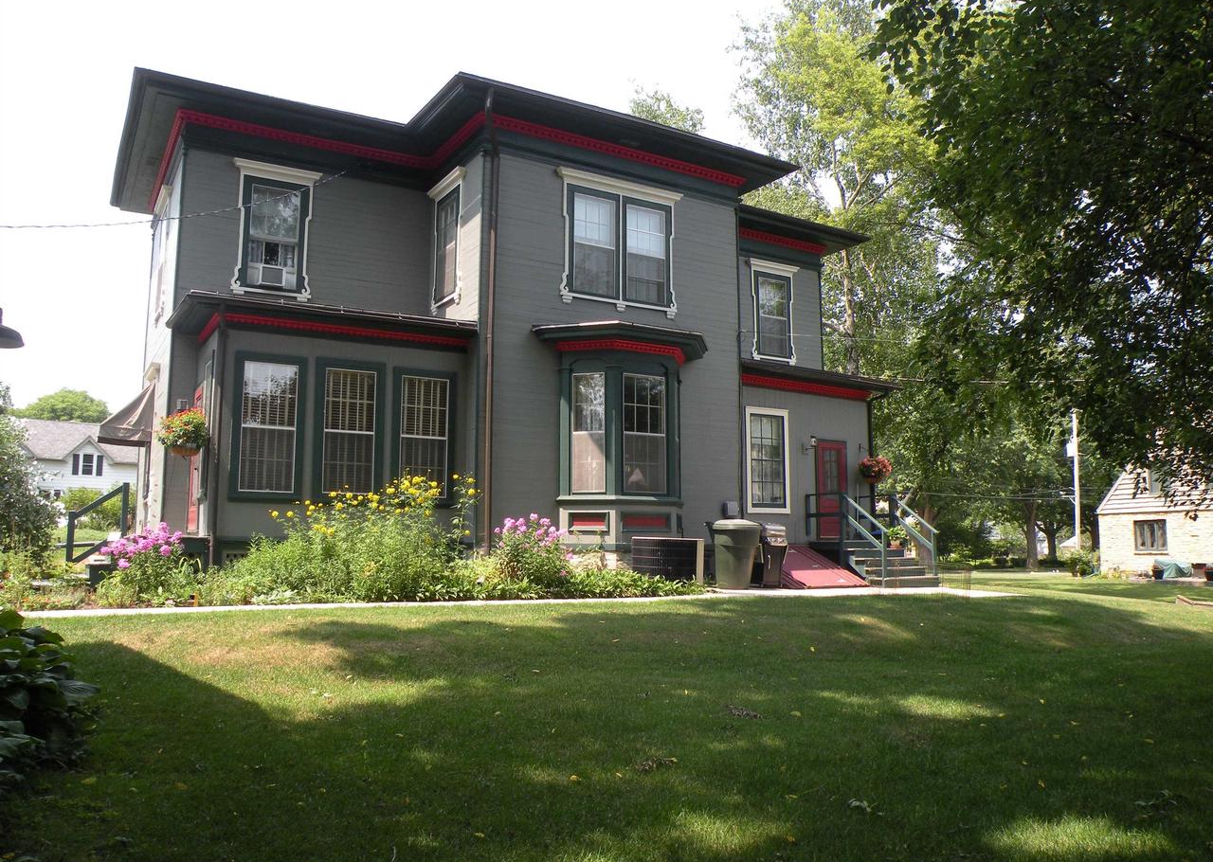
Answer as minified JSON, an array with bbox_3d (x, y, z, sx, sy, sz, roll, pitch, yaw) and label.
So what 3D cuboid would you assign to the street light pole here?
[{"bbox_3d":[28.785,3.515,58.000,0.500,9.600,0.500,4,-8,-31],"label":"street light pole"}]

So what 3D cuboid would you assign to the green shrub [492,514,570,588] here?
[{"bbox_3d":[-1.205,1.939,14.950,1.120,1.180,1.000,4,-8,-31],"label":"green shrub"}]

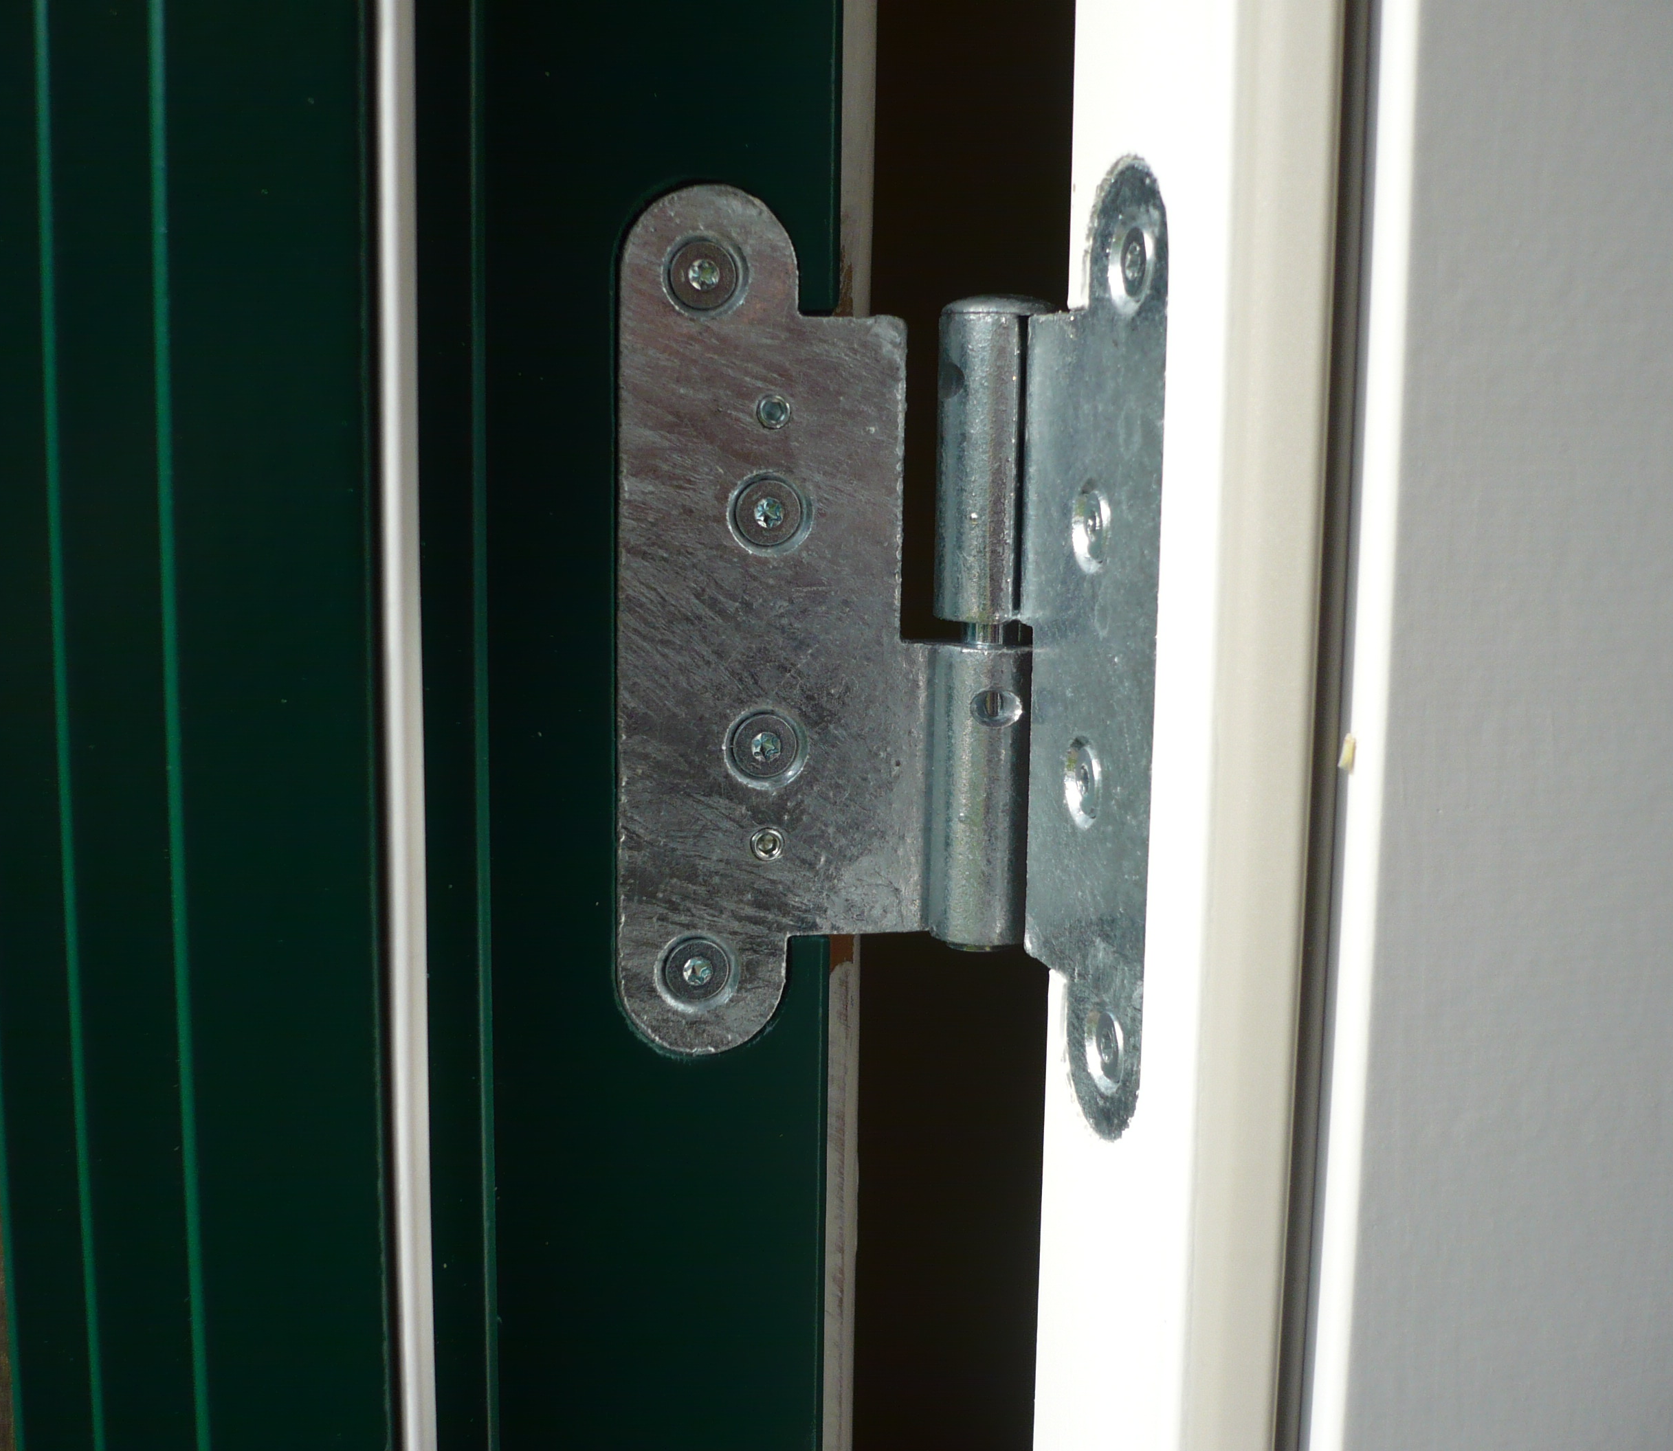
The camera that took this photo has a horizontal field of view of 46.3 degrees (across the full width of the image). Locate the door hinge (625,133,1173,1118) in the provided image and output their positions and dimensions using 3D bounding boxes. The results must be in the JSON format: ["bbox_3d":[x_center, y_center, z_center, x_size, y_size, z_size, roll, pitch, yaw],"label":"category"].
[{"bbox_3d":[0.003,-0.009,0.230,0.064,0.111,0.040,1,8,1],"label":"door hinge"}]

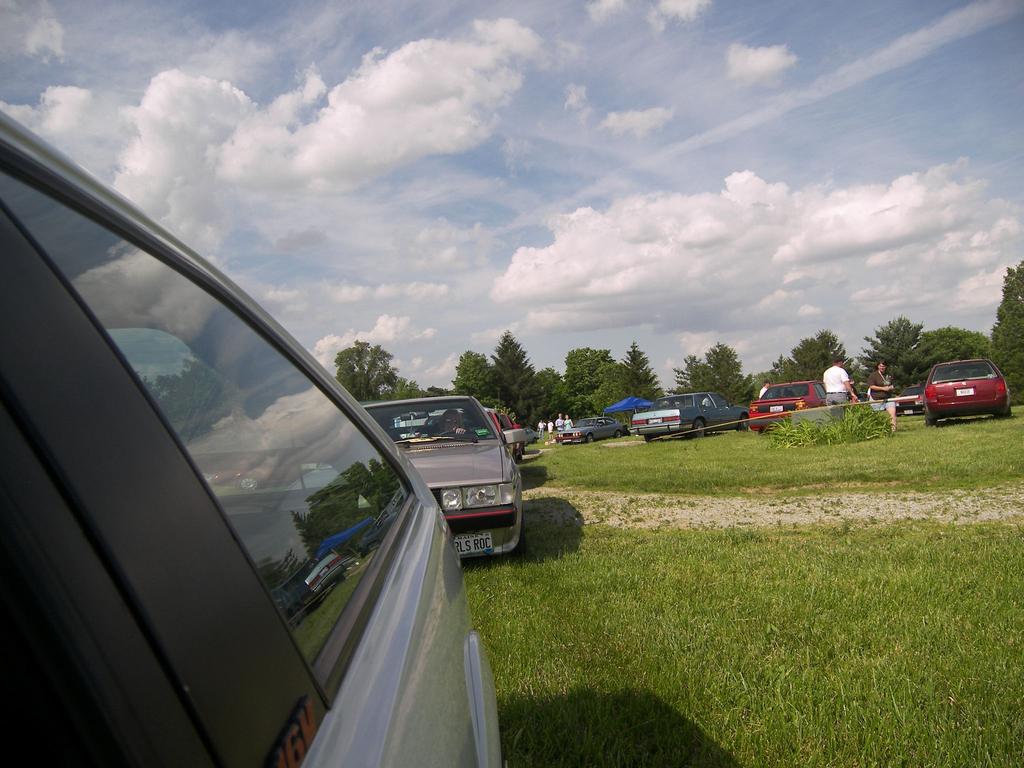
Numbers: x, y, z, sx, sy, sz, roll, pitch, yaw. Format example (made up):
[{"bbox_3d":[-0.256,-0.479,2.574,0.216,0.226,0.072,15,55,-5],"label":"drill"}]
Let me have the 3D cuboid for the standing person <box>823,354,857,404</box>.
[{"bbox_3d":[7.650,0.309,16.352,0.450,1.784,0.580,-3,-4,-42],"label":"standing person"}]

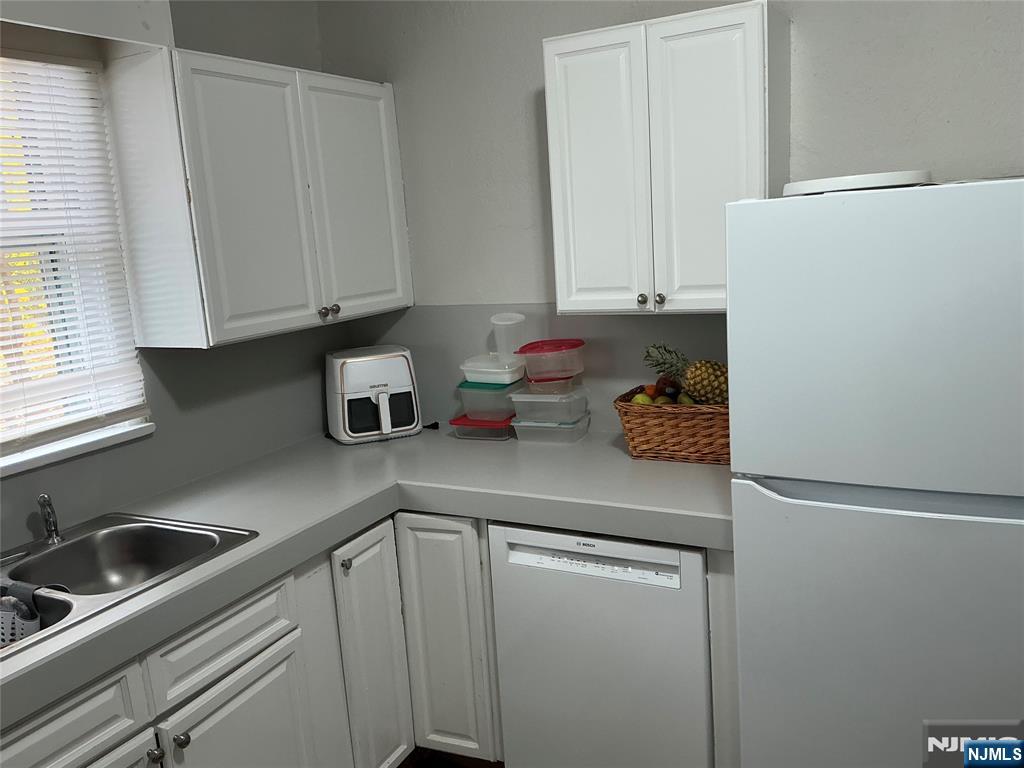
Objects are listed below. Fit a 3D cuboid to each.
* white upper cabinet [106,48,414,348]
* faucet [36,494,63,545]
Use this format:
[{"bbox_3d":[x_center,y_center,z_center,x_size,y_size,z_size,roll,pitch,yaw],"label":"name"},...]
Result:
[{"bbox_3d":[-0.732,-0.575,2.645,0.295,0.772,0.968,2,12,28],"label":"white upper cabinet"},{"bbox_3d":[-1.154,0.334,2.062,0.052,0.132,0.042,2,12,28],"label":"faucet"}]

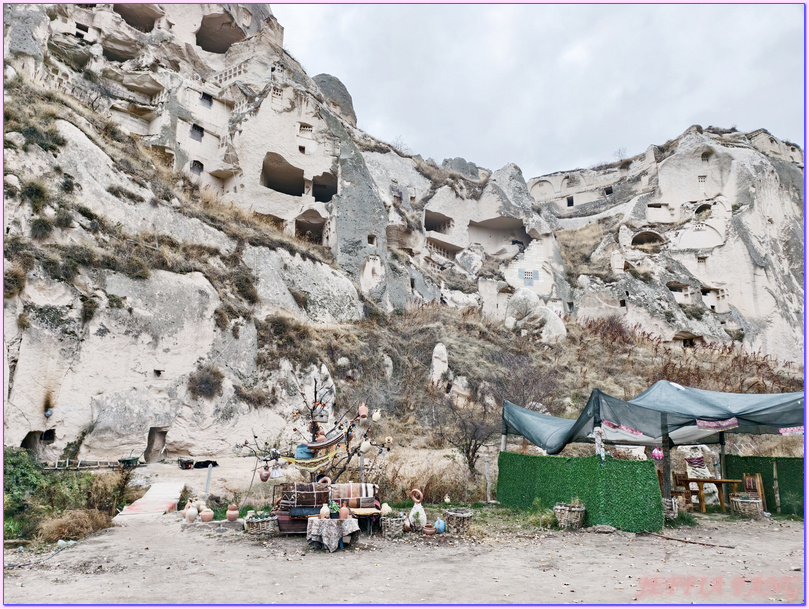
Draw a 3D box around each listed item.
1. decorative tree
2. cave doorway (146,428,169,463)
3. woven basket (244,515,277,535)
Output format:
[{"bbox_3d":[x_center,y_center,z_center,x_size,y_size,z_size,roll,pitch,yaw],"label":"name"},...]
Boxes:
[{"bbox_3d":[-1.744,2.691,10.200,2.750,2.450,2.000,0,-12,0],"label":"decorative tree"},{"bbox_3d":[-11.981,6.763,26.000,1.000,1.650,0.500,4,-13,-17],"label":"cave doorway"},{"bbox_3d":[-2.431,3.757,9.150,0.500,0.320,0.400,0,-12,0],"label":"woven basket"}]

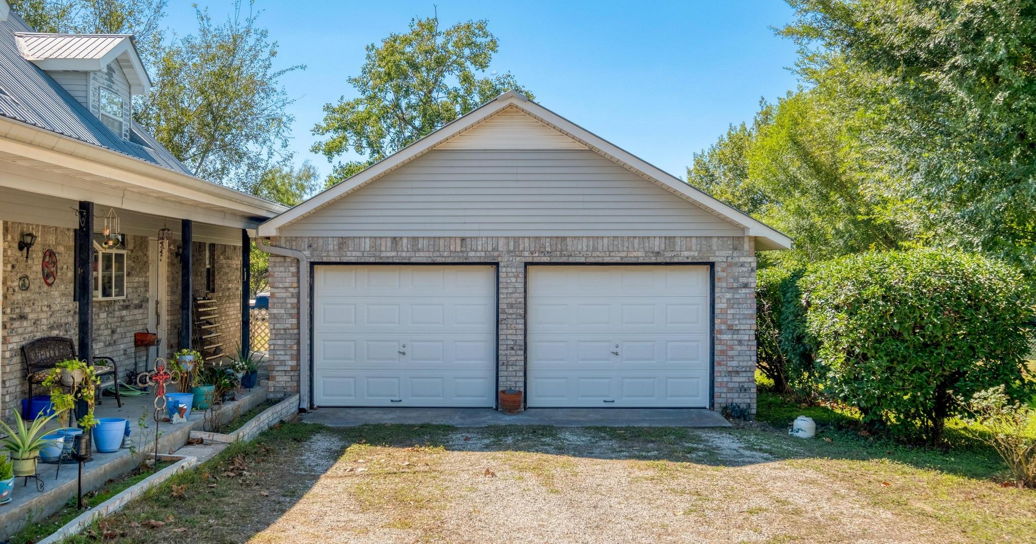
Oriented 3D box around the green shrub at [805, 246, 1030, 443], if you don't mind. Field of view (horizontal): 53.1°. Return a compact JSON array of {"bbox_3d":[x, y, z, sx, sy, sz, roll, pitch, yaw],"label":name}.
[{"bbox_3d":[5.050,0.957,13.100,2.850,2.420,2.600,0,0,-1],"label":"green shrub"}]

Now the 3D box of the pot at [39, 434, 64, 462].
[{"bbox_3d":[-3.940,1.488,8.750,0.225,0.200,0.225,0,0,-1],"label":"pot"}]

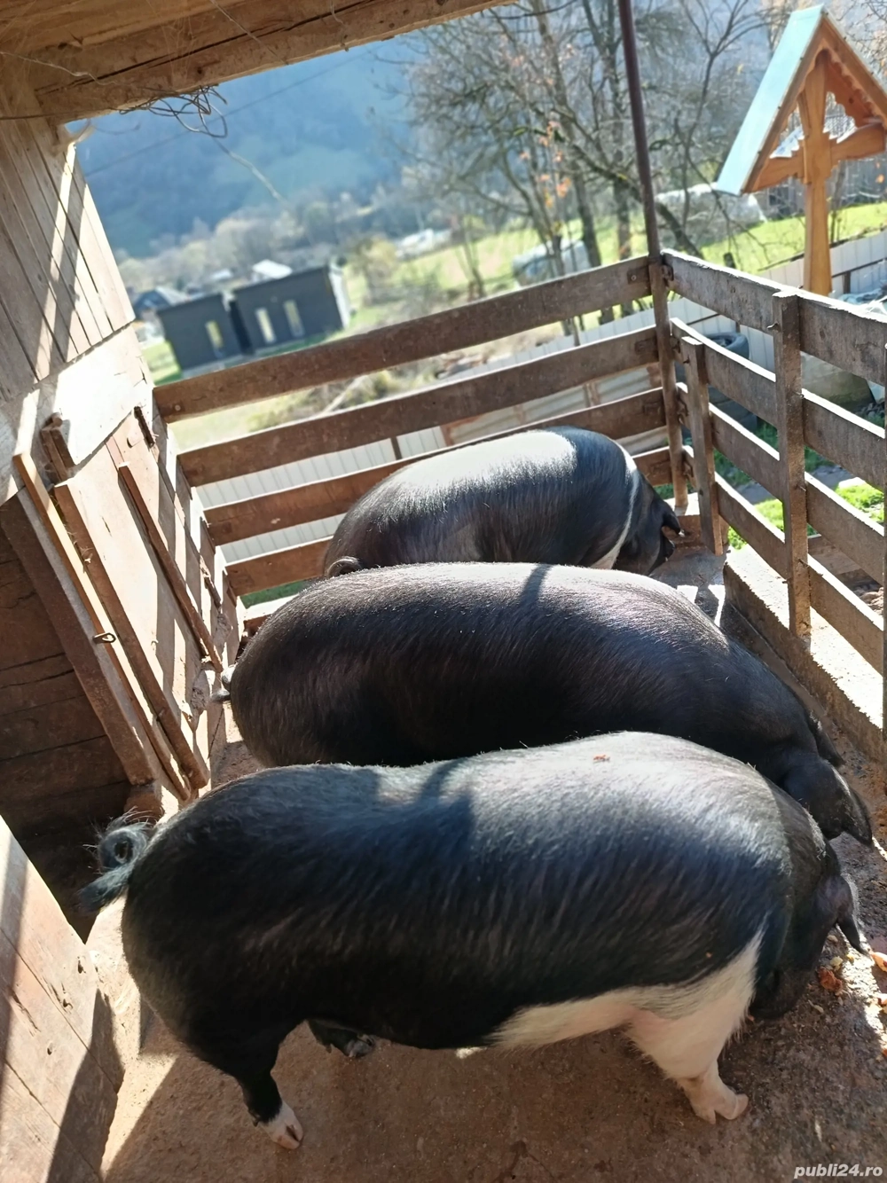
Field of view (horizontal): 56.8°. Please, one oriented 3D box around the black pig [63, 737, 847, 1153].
[{"bbox_3d":[0.070,0.617,1.454,1.328,0.760,0.448,-10,28,11],"label":"black pig"}]

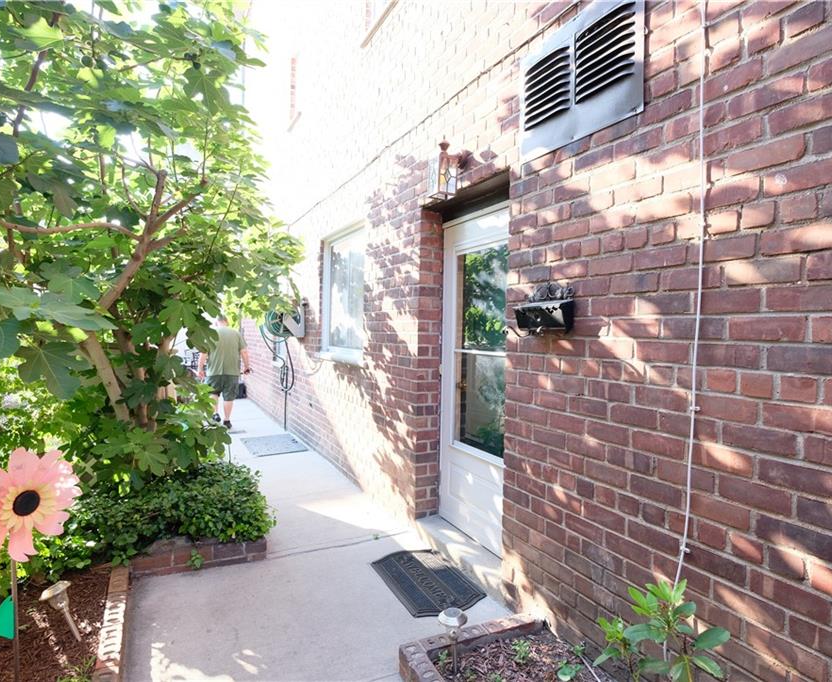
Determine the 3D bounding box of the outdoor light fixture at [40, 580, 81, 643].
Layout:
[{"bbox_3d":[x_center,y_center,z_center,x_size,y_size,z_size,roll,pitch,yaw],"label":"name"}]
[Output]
[{"bbox_3d":[-1.464,1.148,2.033,0.114,0.255,0.114,-23,6,-25],"label":"outdoor light fixture"}]

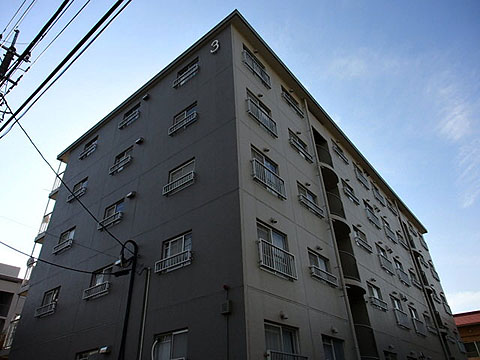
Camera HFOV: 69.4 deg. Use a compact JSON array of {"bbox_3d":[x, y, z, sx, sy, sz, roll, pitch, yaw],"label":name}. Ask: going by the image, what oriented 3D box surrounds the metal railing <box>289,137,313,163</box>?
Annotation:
[{"bbox_3d":[2.579,-1.204,14.733,0.200,0.300,1.760,-26,-40,31],"label":"metal railing"}]

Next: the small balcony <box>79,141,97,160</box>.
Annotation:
[{"bbox_3d":[-8.047,-1.471,18.272,1.431,0.378,0.135,-26,-41,30],"label":"small balcony"}]

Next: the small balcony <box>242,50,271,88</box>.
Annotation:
[{"bbox_3d":[0.678,-4.506,14.280,0.200,0.680,1.740,-26,-40,31],"label":"small balcony"}]

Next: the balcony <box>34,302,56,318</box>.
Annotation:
[{"bbox_3d":[-7.702,5.218,13.717,1.431,0.378,0.135,-26,-41,30],"label":"balcony"}]

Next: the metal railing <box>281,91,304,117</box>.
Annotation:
[{"bbox_3d":[2.544,-3.452,16.285,0.151,0.361,1.853,-26,-40,30],"label":"metal railing"}]

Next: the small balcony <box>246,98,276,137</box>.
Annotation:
[{"bbox_3d":[0.829,-2.203,12.648,0.135,0.743,1.607,-26,-41,30],"label":"small balcony"}]

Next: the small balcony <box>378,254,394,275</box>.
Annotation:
[{"bbox_3d":[7.800,4.556,18.435,0.151,0.702,1.823,-26,-40,30],"label":"small balcony"}]

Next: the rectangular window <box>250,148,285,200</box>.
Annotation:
[{"bbox_3d":[0.933,-0.260,11.510,0.219,1.394,1.716,-26,-40,30],"label":"rectangular window"}]

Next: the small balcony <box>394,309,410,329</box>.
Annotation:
[{"bbox_3d":[7.960,6.826,16.998,0.151,0.741,1.784,-26,-40,30],"label":"small balcony"}]

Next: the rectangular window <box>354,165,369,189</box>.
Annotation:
[{"bbox_3d":[7.486,-0.216,21.494,0.176,1.418,1.606,-26,-41,30],"label":"rectangular window"}]

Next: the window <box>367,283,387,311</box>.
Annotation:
[{"bbox_3d":[6.028,5.129,15.394,0.250,1.030,1.850,-26,-40,31],"label":"window"}]

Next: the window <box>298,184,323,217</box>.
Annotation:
[{"bbox_3d":[2.686,0.759,13.333,0.176,0.999,1.607,-26,-41,30],"label":"window"}]

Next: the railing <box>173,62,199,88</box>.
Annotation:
[{"bbox_3d":[-2.260,-4.319,14.528,1.458,0.378,0.135,-26,-41,30],"label":"railing"}]

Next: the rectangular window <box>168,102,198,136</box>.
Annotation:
[{"bbox_3d":[-2.097,-2.312,13.133,1.420,1.060,0.200,-26,-41,30],"label":"rectangular window"}]

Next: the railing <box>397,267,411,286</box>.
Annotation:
[{"bbox_3d":[9.387,5.642,20.003,0.200,0.660,1.900,-26,-40,31],"label":"railing"}]

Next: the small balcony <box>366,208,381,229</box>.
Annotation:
[{"bbox_3d":[7.527,2.243,19.476,0.150,0.720,1.780,-26,-41,30],"label":"small balcony"}]

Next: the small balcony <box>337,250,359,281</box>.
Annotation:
[{"bbox_3d":[4.594,3.599,14.299,0.500,1.070,1.750,-26,-40,31],"label":"small balcony"}]

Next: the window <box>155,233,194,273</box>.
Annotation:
[{"bbox_3d":[-1.977,2.167,10.562,1.520,1.010,0.260,-26,-40,31],"label":"window"}]

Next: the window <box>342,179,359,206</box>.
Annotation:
[{"bbox_3d":[5.770,0.639,18.191,0.176,0.999,1.620,-26,-41,30],"label":"window"}]

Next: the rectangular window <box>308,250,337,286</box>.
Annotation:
[{"bbox_3d":[2.786,2.977,11.753,0.200,0.990,1.640,-26,-41,30],"label":"rectangular window"}]

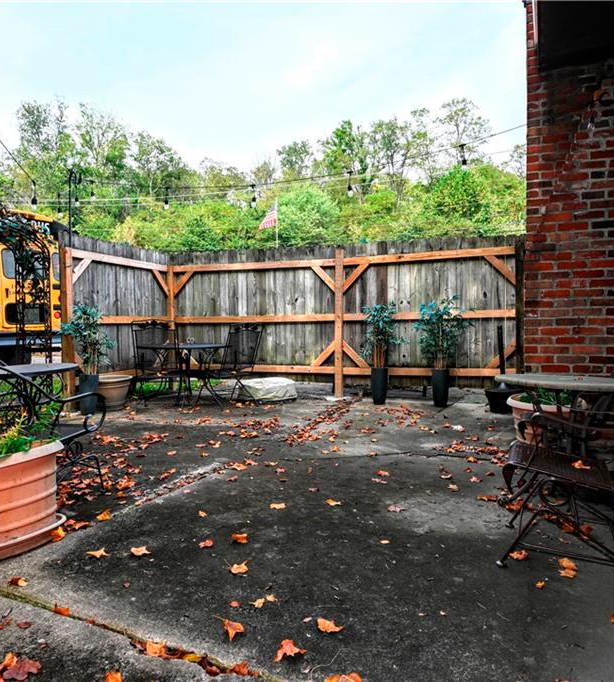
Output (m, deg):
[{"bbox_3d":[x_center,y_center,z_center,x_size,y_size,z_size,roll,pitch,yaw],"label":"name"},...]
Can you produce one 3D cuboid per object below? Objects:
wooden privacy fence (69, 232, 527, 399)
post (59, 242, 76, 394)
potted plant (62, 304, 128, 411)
[{"bbox_3d":[-0.158,-0.215,6.417,5.000,1.980,1.900,1,2,21],"label":"wooden privacy fence"},{"bbox_3d":[-2.791,-0.149,6.298,0.098,1.900,0.098,-1,2,-21],"label":"post"},{"bbox_3d":[-2.379,0.199,5.912,0.570,1.220,0.570,-2,3,-30],"label":"potted plant"}]

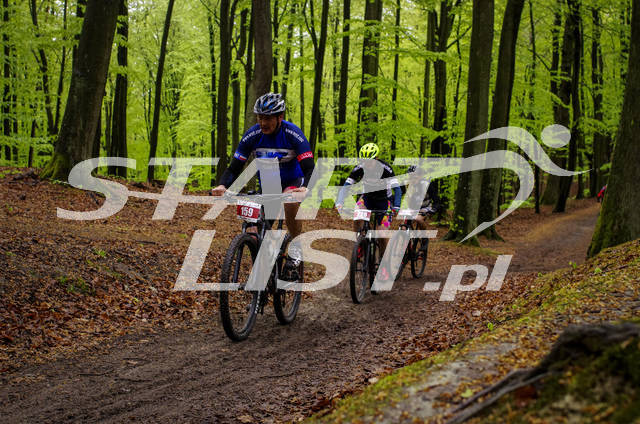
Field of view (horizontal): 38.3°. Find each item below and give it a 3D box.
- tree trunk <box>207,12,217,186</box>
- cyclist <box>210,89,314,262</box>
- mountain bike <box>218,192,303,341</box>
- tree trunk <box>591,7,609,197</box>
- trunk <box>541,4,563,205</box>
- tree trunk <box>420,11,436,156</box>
[{"bbox_3d":[-2.940,-3.048,25.000,0.240,4.760,0.240,1,1,0],"label":"tree trunk"},{"bbox_3d":[-0.395,-0.125,6.930,0.730,1.520,0.900,2,1,14],"label":"cyclist"},{"bbox_3d":[-0.425,0.365,6.750,0.680,1.050,1.800,2,0,16],"label":"mountain bike"},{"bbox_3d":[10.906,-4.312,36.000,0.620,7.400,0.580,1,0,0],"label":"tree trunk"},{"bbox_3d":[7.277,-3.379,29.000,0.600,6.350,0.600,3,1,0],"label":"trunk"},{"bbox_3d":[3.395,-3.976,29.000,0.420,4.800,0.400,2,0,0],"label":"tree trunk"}]

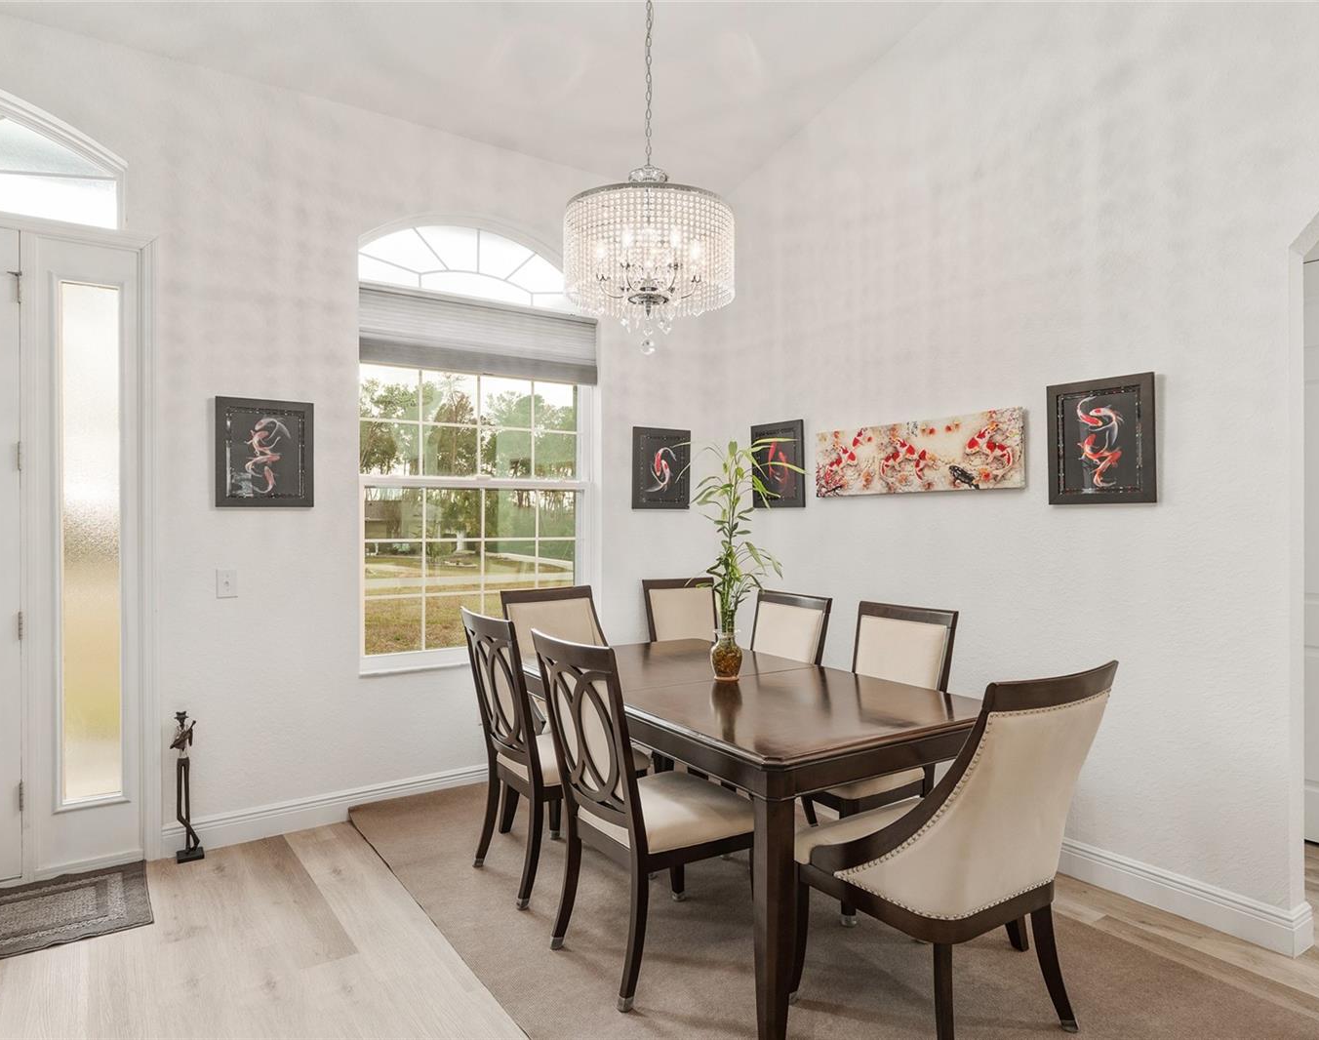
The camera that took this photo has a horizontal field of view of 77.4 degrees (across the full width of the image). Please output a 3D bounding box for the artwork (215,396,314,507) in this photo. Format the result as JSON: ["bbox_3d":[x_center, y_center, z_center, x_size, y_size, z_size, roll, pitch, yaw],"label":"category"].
[{"bbox_3d":[-1.683,-0.282,3.530,0.380,0.456,0.022,0,0,-34],"label":"artwork"}]

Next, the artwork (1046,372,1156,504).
[{"bbox_3d":[1.595,-0.283,2.993,0.028,0.456,0.382,0,0,-36],"label":"artwork"}]

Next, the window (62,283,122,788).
[{"bbox_3d":[-2.247,0.082,3.264,0.200,2.030,0.045,0,0,-36],"label":"window"}]

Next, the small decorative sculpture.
[{"bbox_3d":[-1.887,1.058,3.295,0.115,0.592,0.085,0,0,-36],"label":"small decorative sculpture"}]

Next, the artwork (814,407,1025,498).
[{"bbox_3d":[1.126,-0.281,3.740,0.024,0.323,1.130,0,0,-34],"label":"artwork"}]

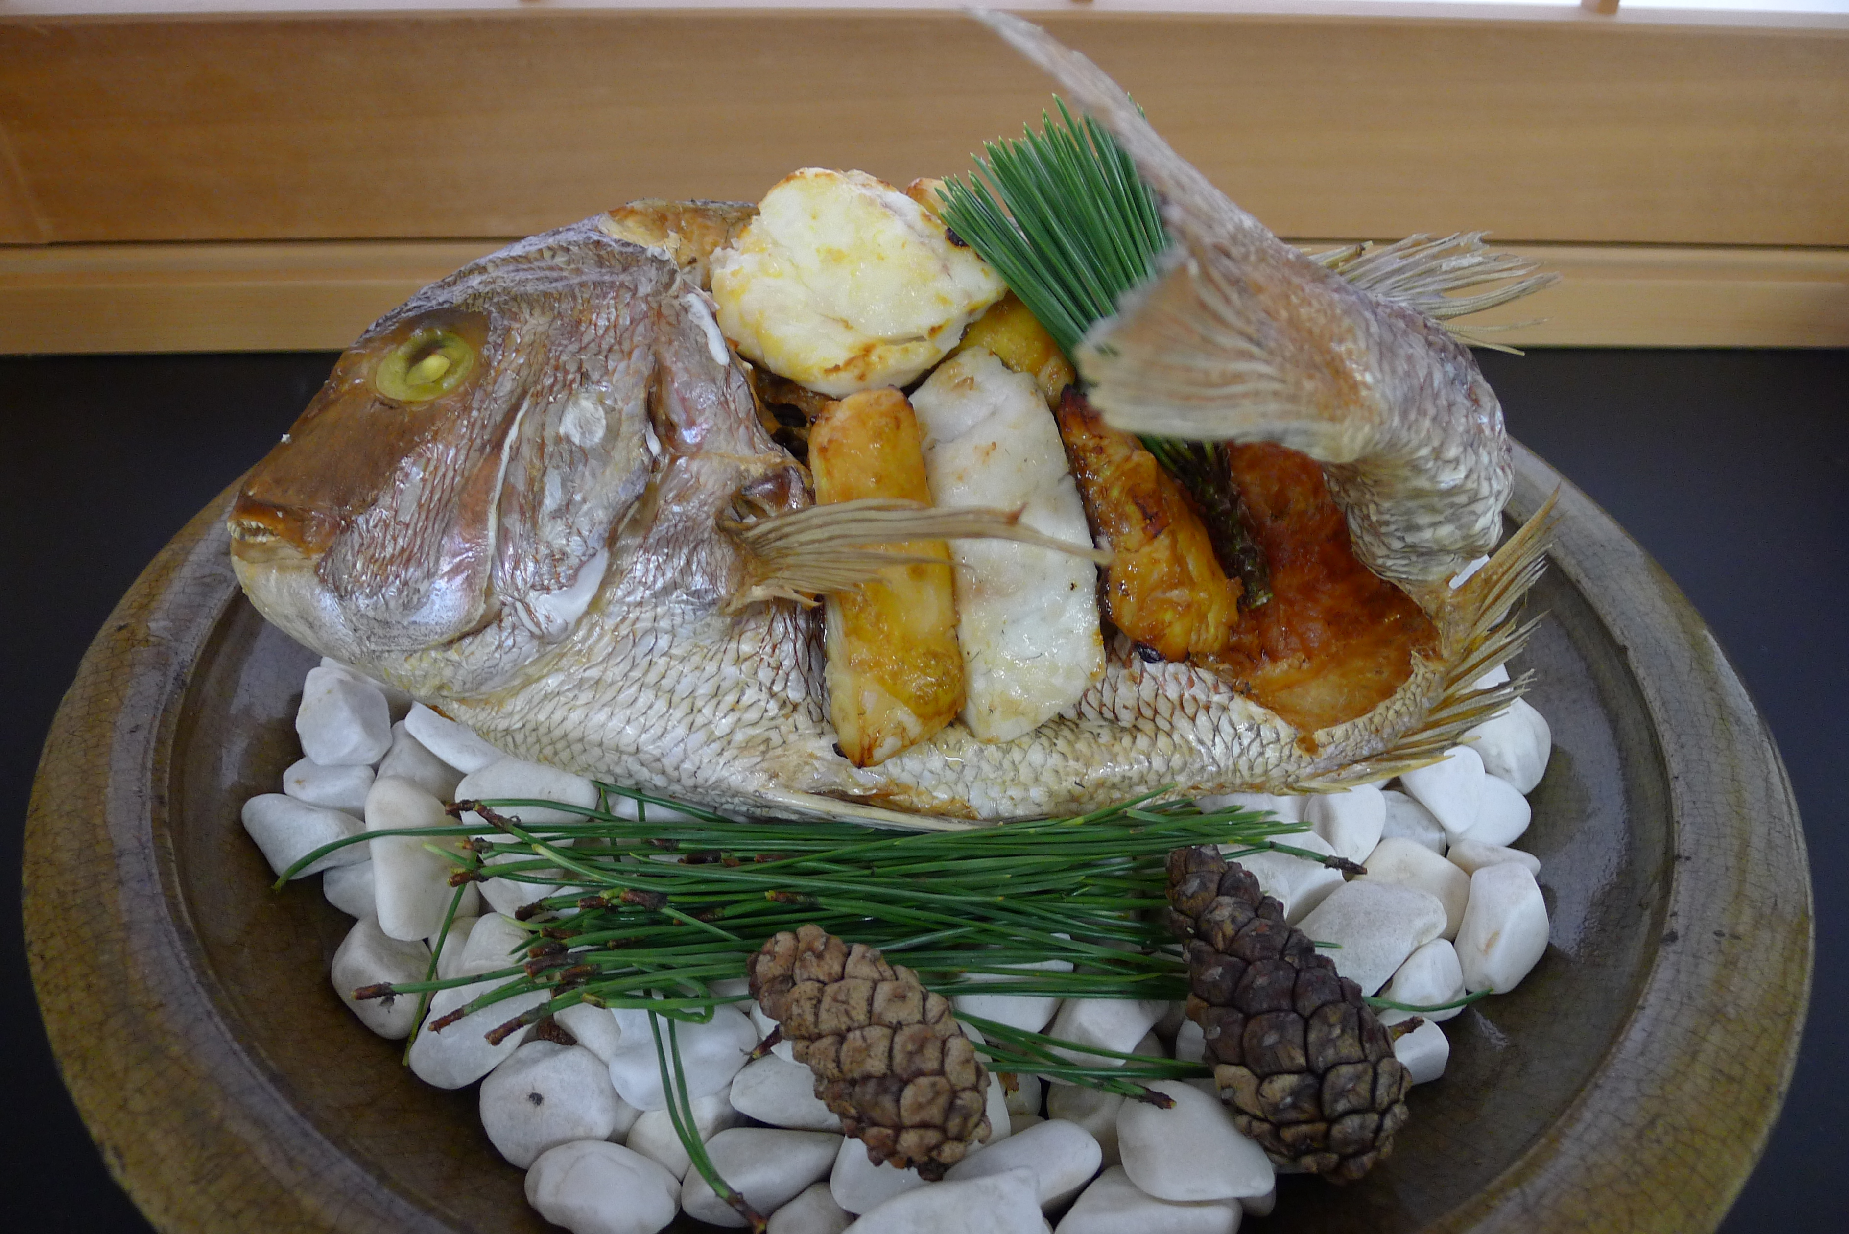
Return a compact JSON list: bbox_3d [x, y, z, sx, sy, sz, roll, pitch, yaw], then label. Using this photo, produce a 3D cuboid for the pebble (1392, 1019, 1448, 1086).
[{"bbox_3d":[0.085,0.076,0.217,0.015,0.012,0.012,2,40,0],"label":"pebble"}]

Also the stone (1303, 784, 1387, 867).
[{"bbox_3d":[0.083,0.041,0.245,0.015,0.012,0.019,2,40,0],"label":"stone"}]

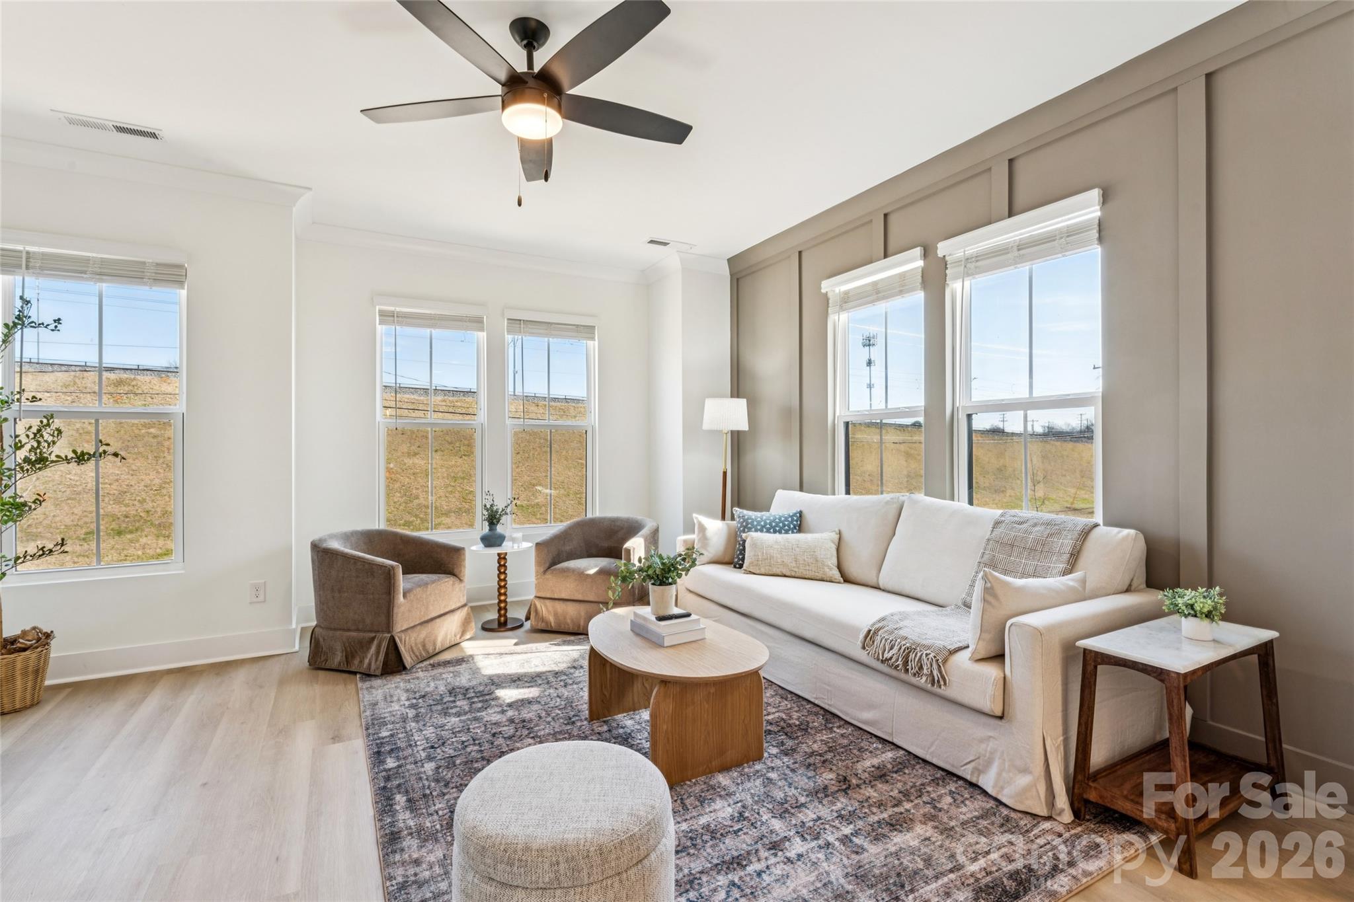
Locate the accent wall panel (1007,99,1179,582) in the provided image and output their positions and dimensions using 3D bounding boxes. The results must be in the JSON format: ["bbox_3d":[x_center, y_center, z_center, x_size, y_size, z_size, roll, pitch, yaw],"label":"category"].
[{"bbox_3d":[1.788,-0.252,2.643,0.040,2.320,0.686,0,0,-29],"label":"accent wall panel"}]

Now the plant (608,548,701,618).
[{"bbox_3d":[-0.097,0.560,2.560,0.400,0.290,0.310,0,0,0],"label":"plant"}]

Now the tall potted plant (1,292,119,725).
[{"bbox_3d":[-3.155,0.207,2.784,0.840,1.980,0.660,0,0,-29],"label":"tall potted plant"}]

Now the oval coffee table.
[{"bbox_3d":[-0.014,0.978,2.489,0.650,0.428,0.965,0,0,-29],"label":"oval coffee table"}]

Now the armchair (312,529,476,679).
[{"bbox_3d":[-1.748,0.842,3.636,0.700,0.700,0.720,0,0,17],"label":"armchair"}]

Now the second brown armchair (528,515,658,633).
[{"bbox_3d":[-0.490,0.837,4.210,0.730,0.700,0.730,0,0,21],"label":"second brown armchair"}]

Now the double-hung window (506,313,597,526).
[{"bbox_3d":[-1.018,-0.218,4.912,0.750,1.637,0.120,0,0,-29],"label":"double-hung window"}]

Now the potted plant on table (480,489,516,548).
[{"bbox_3d":[-1.242,0.470,4.180,0.250,0.385,0.220,0,0,0],"label":"potted plant on table"}]

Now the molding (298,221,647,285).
[{"bbox_3d":[-1.381,-1.493,4.652,2.620,0.095,0.095,0,0,-28],"label":"molding"}]

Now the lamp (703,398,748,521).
[{"bbox_3d":[0.369,0.393,4.560,0.345,1.585,0.345,0,0,0],"label":"lamp"}]

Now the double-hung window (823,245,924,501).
[{"bbox_3d":[1.200,-0.259,3.660,0.120,1.720,0.770,0,0,-30],"label":"double-hung window"}]

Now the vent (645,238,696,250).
[{"bbox_3d":[-0.059,-1.537,4.510,0.400,0.015,0.140,0,0,-30],"label":"vent"}]

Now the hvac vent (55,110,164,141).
[{"bbox_3d":[-2.690,-1.538,2.870,0.395,0.015,0.135,0,0,-30],"label":"hvac vent"}]

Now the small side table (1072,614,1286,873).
[{"bbox_3d":[1.624,0.902,1.948,0.708,0.577,0.295,0,0,-29],"label":"small side table"}]

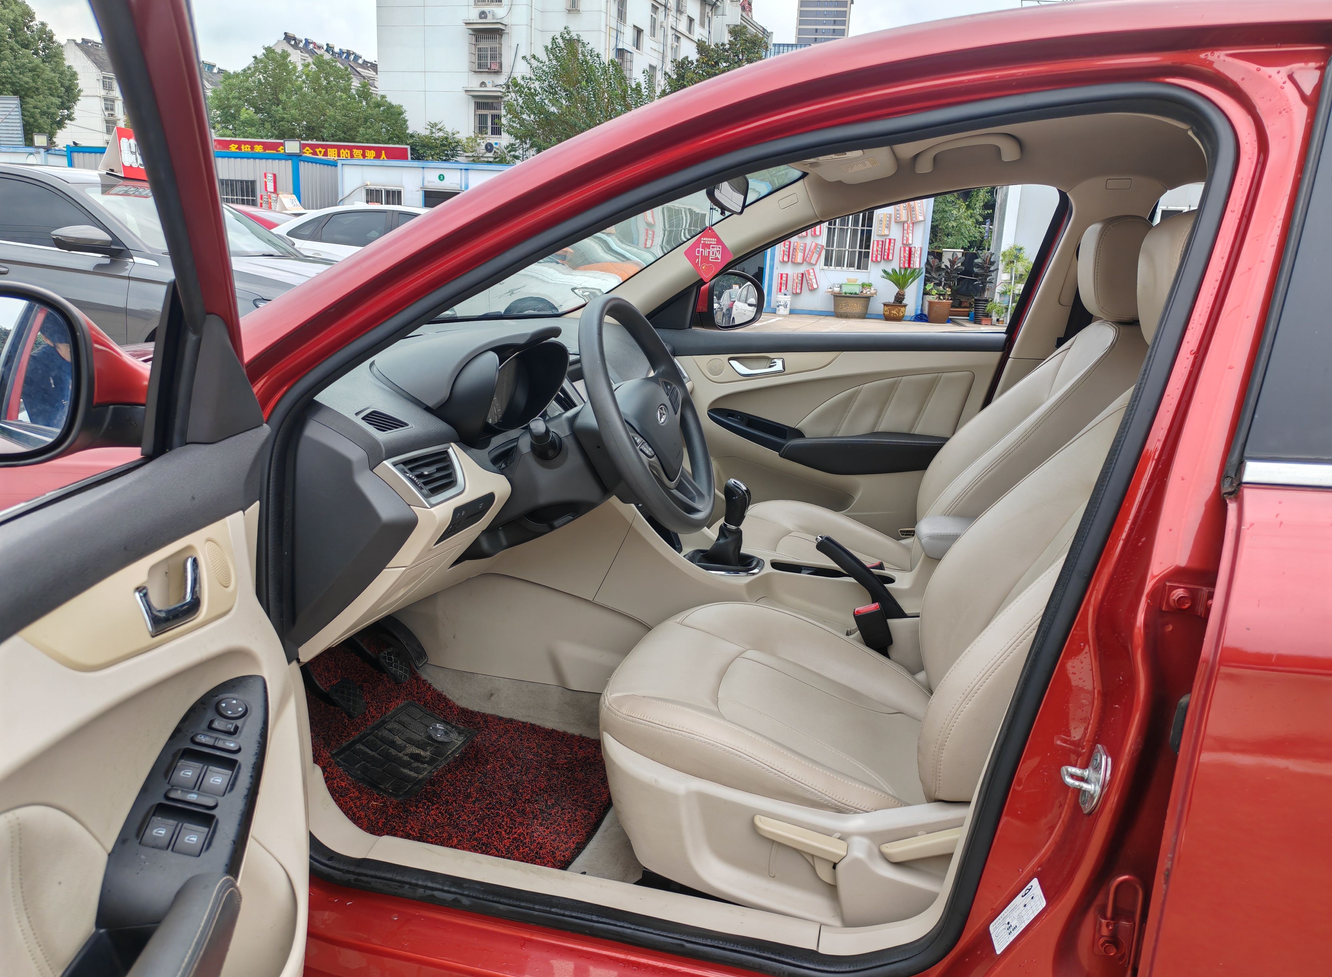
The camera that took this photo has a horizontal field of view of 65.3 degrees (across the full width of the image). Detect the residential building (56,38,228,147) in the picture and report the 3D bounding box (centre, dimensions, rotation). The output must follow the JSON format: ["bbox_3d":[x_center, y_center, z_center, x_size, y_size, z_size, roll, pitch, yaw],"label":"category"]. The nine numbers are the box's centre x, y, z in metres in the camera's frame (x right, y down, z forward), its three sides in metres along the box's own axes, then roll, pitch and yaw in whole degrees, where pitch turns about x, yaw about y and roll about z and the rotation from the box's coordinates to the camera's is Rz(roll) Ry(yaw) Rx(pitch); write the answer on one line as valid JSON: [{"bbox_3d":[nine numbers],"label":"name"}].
[{"bbox_3d":[-72.015,-49.683,147.530,10.000,20.600,31.100,6,14,11],"label":"residential building"}]

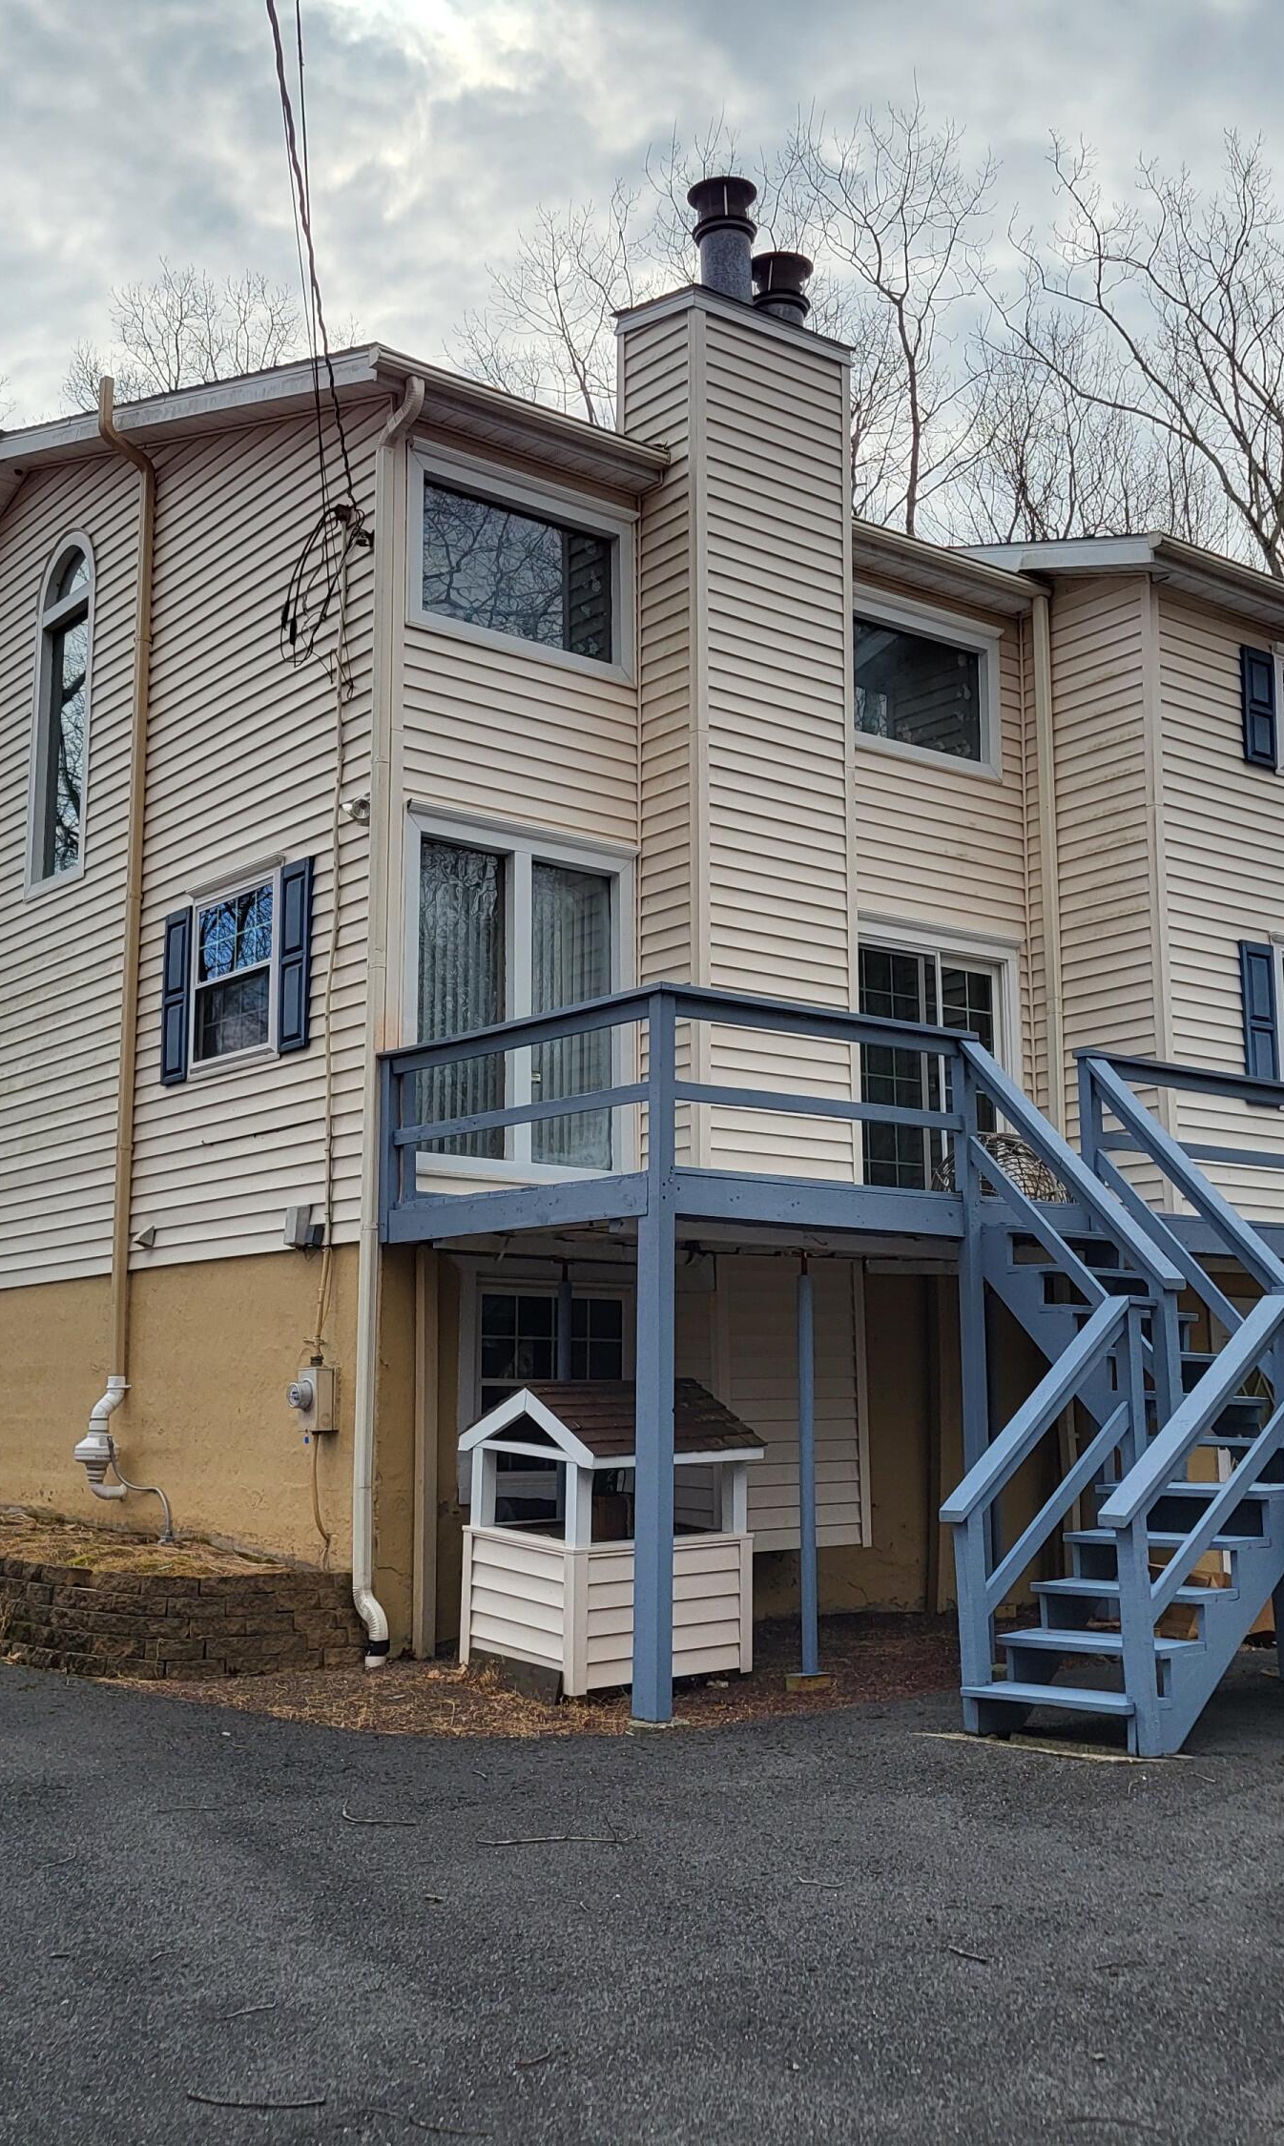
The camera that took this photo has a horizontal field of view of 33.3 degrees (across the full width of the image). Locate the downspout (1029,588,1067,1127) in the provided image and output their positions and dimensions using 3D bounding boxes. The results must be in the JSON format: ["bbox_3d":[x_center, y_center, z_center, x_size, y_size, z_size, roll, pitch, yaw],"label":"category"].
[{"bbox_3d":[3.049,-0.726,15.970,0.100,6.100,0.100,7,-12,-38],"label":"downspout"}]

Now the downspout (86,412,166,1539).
[{"bbox_3d":[-3.736,-1.063,15.061,0.450,8.030,0.270,7,-12,-38],"label":"downspout"}]

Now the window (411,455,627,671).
[{"bbox_3d":[-0.752,-3.207,13.679,1.710,1.110,0.120,7,-12,-38],"label":"window"}]

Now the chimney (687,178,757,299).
[{"bbox_3d":[0.579,-5.647,14.751,0.470,1.020,0.470,0,-9,0],"label":"chimney"}]

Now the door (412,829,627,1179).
[{"bbox_3d":[-0.750,-0.423,13.229,1.580,2.030,0.120,7,-12,-38],"label":"door"}]

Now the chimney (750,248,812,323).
[{"bbox_3d":[0.980,-5.395,15.030,0.430,0.650,0.430,0,-9,0],"label":"chimney"}]

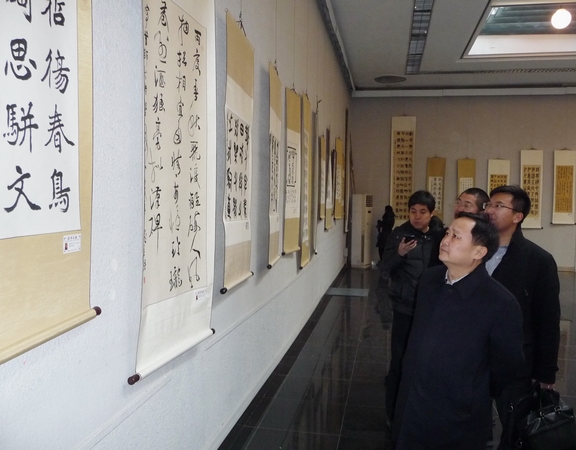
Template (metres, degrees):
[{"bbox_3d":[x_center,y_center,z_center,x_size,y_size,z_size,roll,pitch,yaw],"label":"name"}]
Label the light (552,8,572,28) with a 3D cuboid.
[{"bbox_3d":[4.750,-3.570,9.000,0.350,0.330,0.350,2,3,11],"label":"light"}]

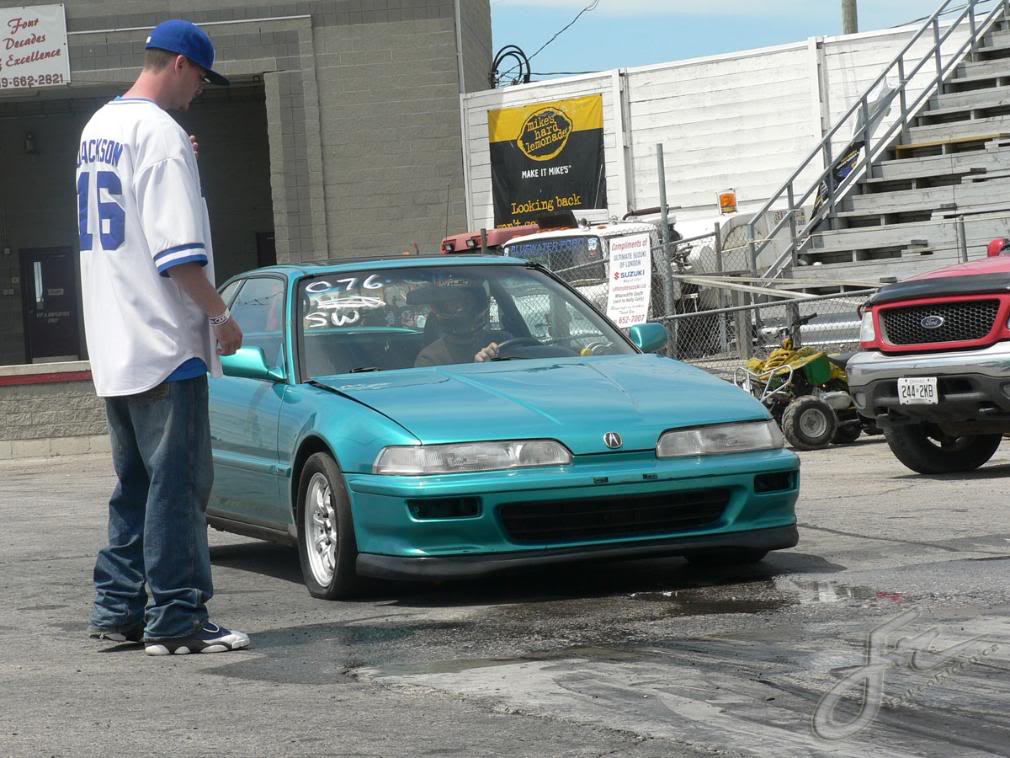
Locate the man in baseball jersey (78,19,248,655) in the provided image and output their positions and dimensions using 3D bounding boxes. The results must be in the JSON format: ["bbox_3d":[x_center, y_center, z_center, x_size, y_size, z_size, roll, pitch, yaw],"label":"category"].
[{"bbox_3d":[-1.050,-0.130,8.750,0.500,1.900,0.580,-4,0,-15],"label":"man in baseball jersey"}]

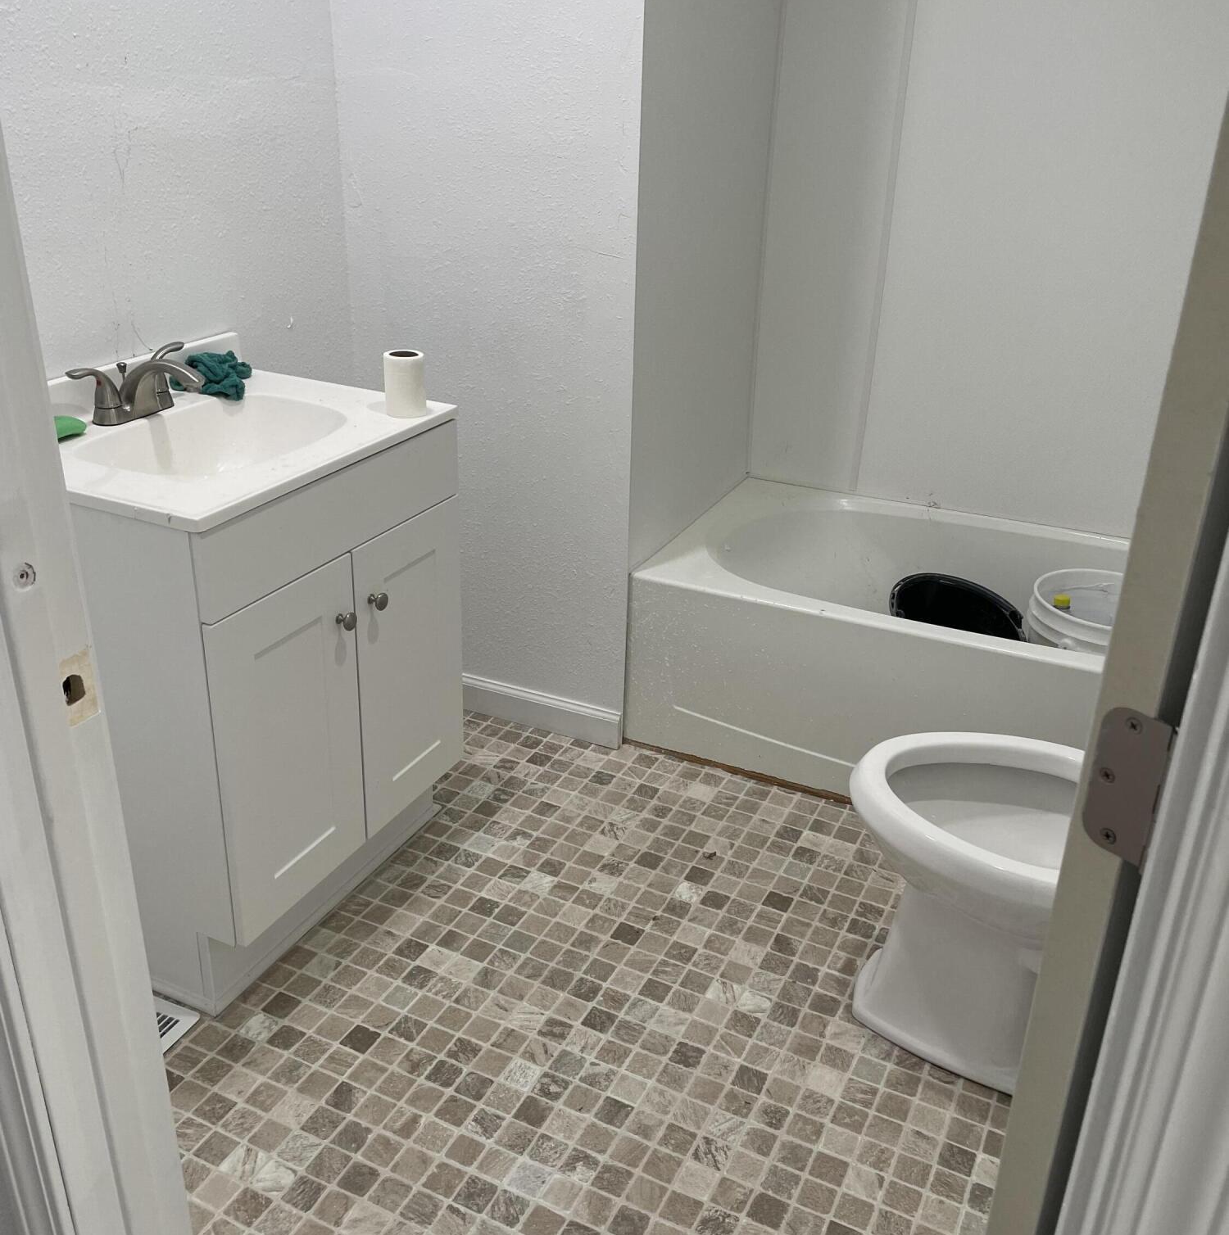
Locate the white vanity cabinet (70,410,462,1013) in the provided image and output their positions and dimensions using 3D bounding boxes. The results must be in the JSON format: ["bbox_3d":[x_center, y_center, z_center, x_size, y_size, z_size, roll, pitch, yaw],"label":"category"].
[{"bbox_3d":[-0.618,0.104,2.066,0.462,0.842,0.610,13,27,22],"label":"white vanity cabinet"}]

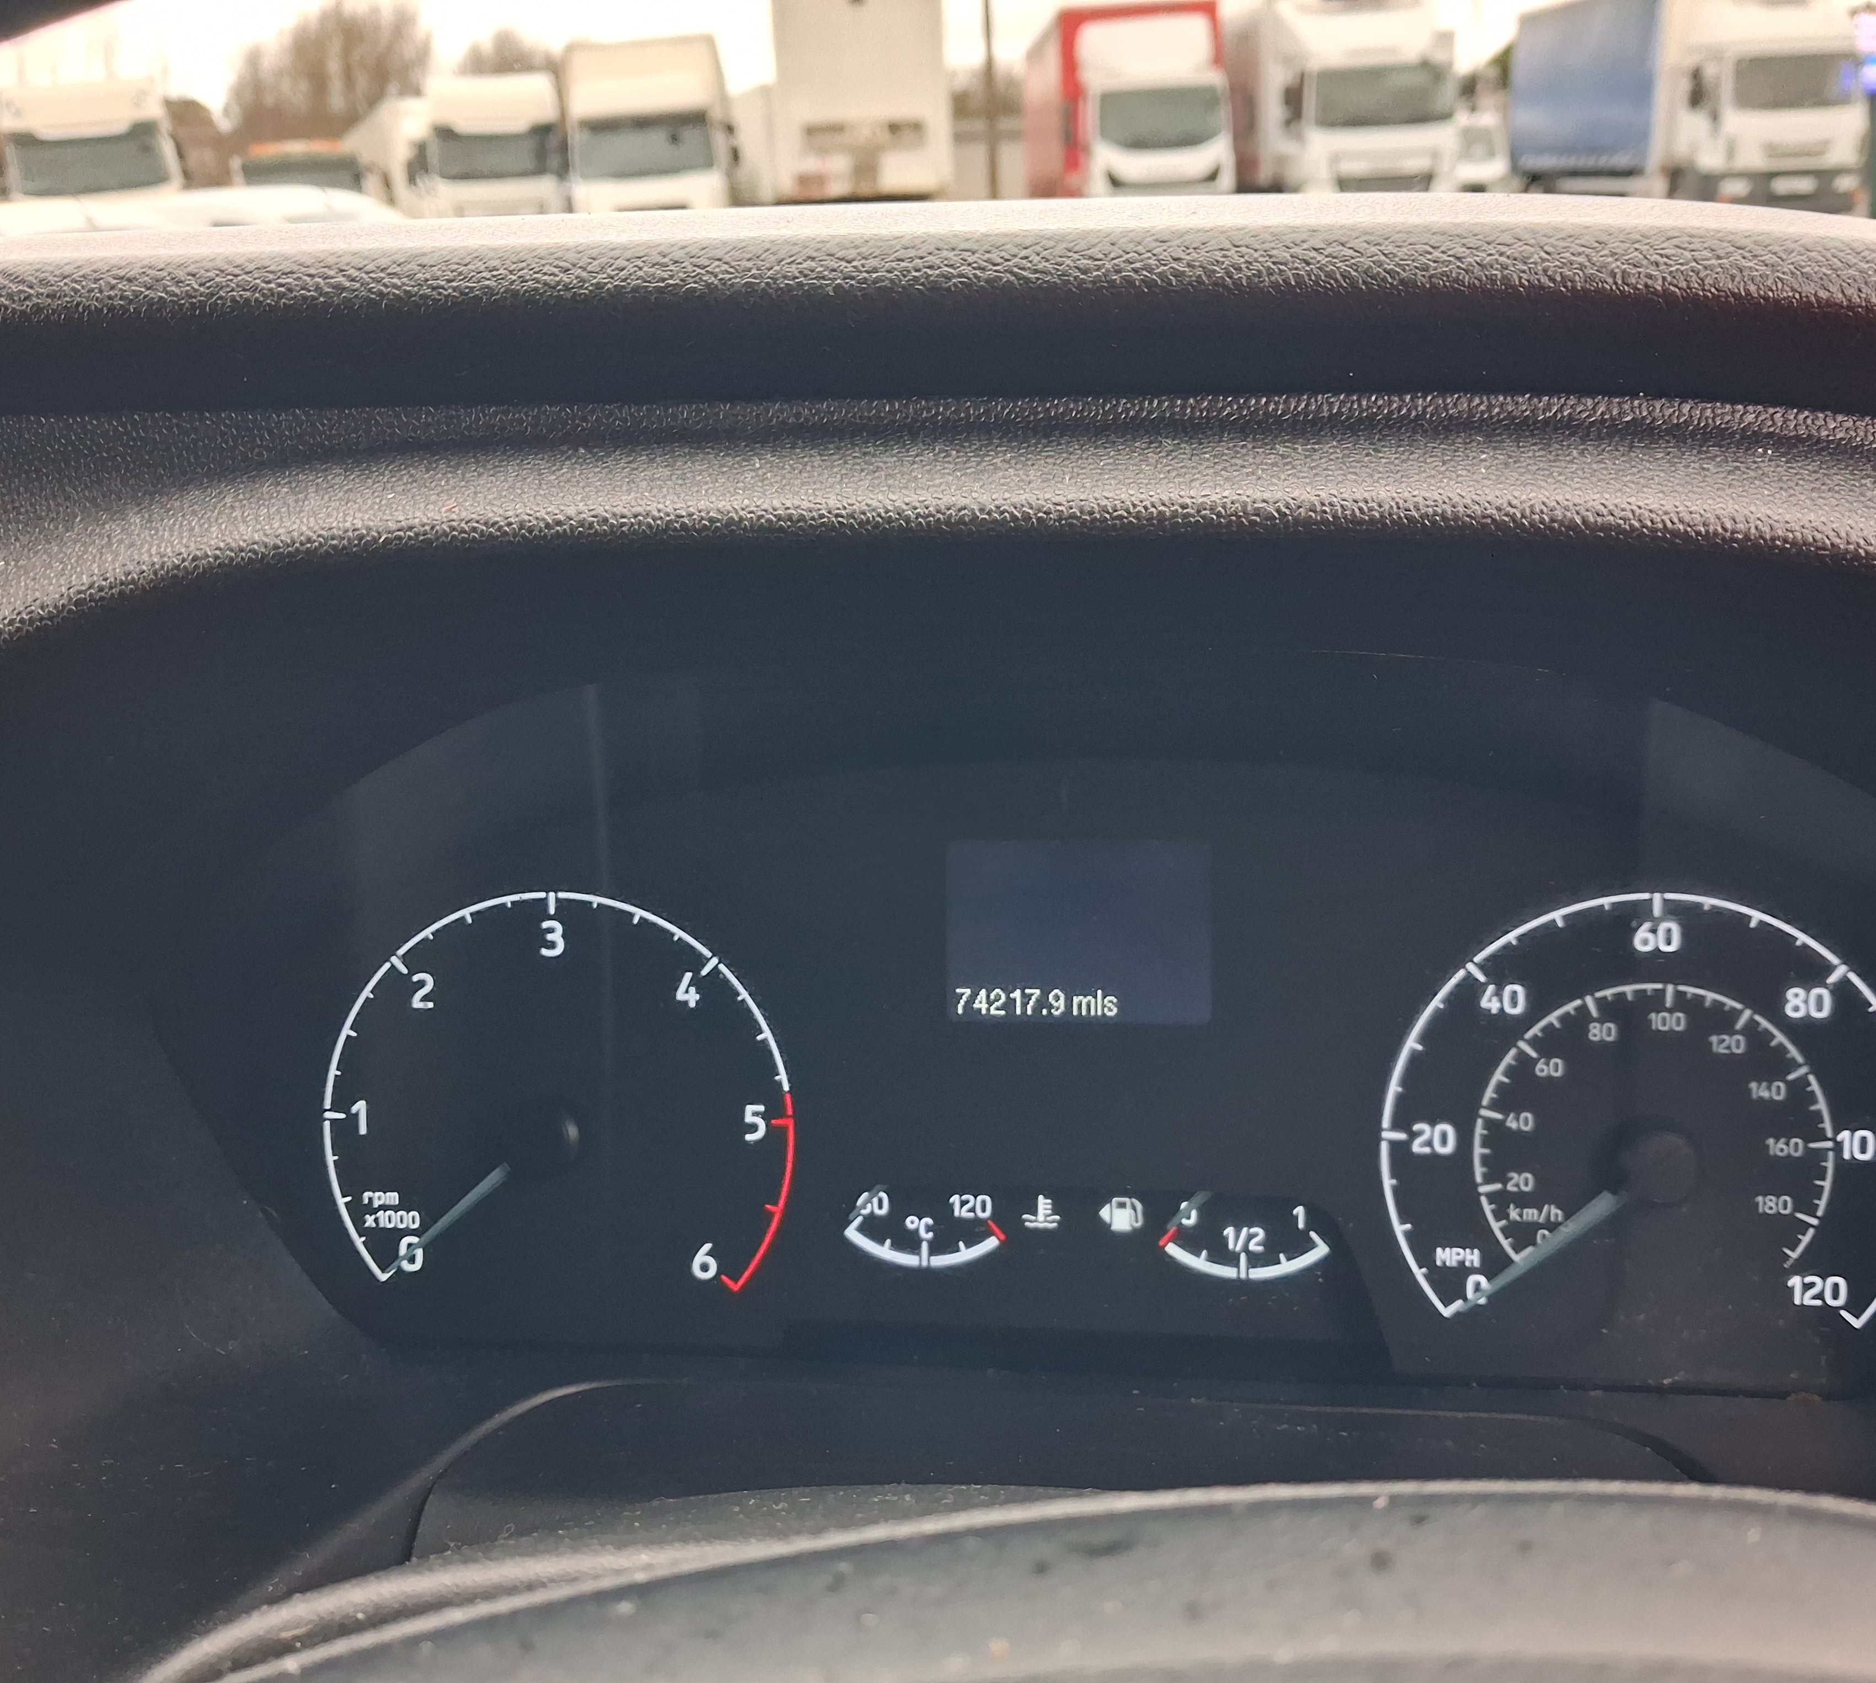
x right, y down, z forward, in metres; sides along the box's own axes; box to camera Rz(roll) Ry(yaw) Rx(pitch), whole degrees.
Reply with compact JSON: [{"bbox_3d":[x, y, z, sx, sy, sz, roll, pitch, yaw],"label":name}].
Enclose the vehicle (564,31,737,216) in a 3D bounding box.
[{"bbox_3d":[-5.283,-12.527,32.767,2.520,3.950,6.200,-5,21,-6],"label":"vehicle"}]

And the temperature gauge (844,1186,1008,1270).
[{"bbox_3d":[-0.002,0.075,0.340,0.032,0.016,0.005,0,3,7],"label":"temperature gauge"}]

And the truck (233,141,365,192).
[{"bbox_3d":[-12.932,-13.173,36.971,2.450,2.950,6.800,-7,21,-11],"label":"truck"}]

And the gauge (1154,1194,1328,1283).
[{"bbox_3d":[0.059,0.075,0.332,0.033,0.017,0.005,0,3,7],"label":"gauge"}]

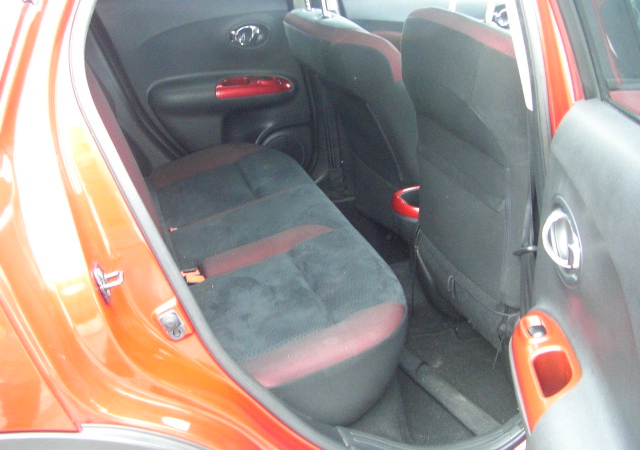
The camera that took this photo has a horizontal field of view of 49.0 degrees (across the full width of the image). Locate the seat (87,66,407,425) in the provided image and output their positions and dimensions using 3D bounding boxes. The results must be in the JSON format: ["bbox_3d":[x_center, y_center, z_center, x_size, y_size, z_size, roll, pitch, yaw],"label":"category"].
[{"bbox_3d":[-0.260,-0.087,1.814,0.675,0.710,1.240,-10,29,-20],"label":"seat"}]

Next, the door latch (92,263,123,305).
[{"bbox_3d":[-0.298,0.084,0.990,0.045,0.058,0.036,-10,29,-20],"label":"door latch"}]

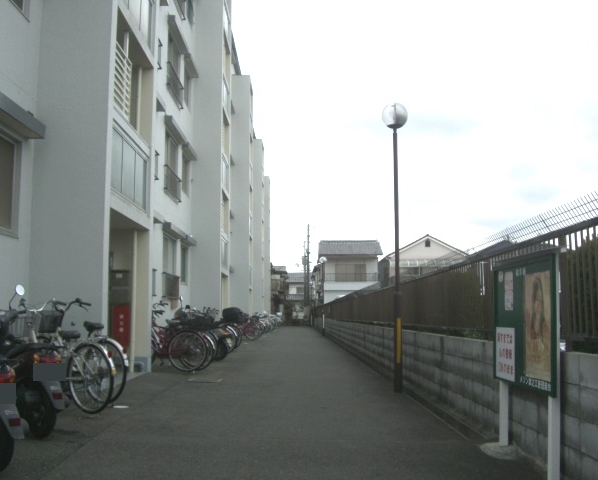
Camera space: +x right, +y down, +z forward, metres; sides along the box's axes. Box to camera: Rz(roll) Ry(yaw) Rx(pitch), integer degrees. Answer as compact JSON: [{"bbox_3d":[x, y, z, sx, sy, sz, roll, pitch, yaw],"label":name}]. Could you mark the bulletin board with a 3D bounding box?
[{"bbox_3d":[1.616,0.602,5.018,0.070,0.882,1.437,0,-6,0],"label":"bulletin board"}]

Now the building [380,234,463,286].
[{"bbox_3d":[10.532,3.781,61.486,6.800,7.500,9.000,0,-6,0],"label":"building"}]

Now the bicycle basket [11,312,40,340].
[{"bbox_3d":[-2.793,0.870,7.150,0.240,0.250,0.320,-3,-7,24],"label":"bicycle basket"}]

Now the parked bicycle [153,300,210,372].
[{"bbox_3d":[-2.387,1.688,11.963,1.750,1.080,0.570,-2,-6,16],"label":"parked bicycle"}]

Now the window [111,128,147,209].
[{"bbox_3d":[-2.428,-0.940,10.084,0.100,0.813,2.007,0,-6,0],"label":"window"}]

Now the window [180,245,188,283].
[{"bbox_3d":[-3.414,0.720,20.830,0.150,1.150,1.200,0,-6,0],"label":"window"}]

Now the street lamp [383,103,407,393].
[{"bbox_3d":[1.347,0.052,9.717,0.345,4.002,0.345,0,-6,0],"label":"street lamp"}]

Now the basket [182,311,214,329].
[{"bbox_3d":[-1.654,1.307,11.450,0.420,0.260,0.360,-2,-6,15],"label":"basket"}]

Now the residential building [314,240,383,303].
[{"bbox_3d":[4.284,3.725,60.967,5.400,7.500,8.000,0,-6,0],"label":"residential building"}]

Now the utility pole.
[{"bbox_3d":[1.001,3.686,76.045,0.400,10.800,0.400,0,-6,0],"label":"utility pole"}]

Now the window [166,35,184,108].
[{"bbox_3d":[-3.269,-4.419,18.474,0.180,1.472,1.827,0,-6,0],"label":"window"}]

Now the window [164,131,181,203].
[{"bbox_3d":[-3.376,-1.971,18.907,0.200,1.650,1.950,0,-6,0],"label":"window"}]

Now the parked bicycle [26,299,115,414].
[{"bbox_3d":[-2.444,1.165,7.098,1.750,1.080,0.570,-4,-7,33],"label":"parked bicycle"}]

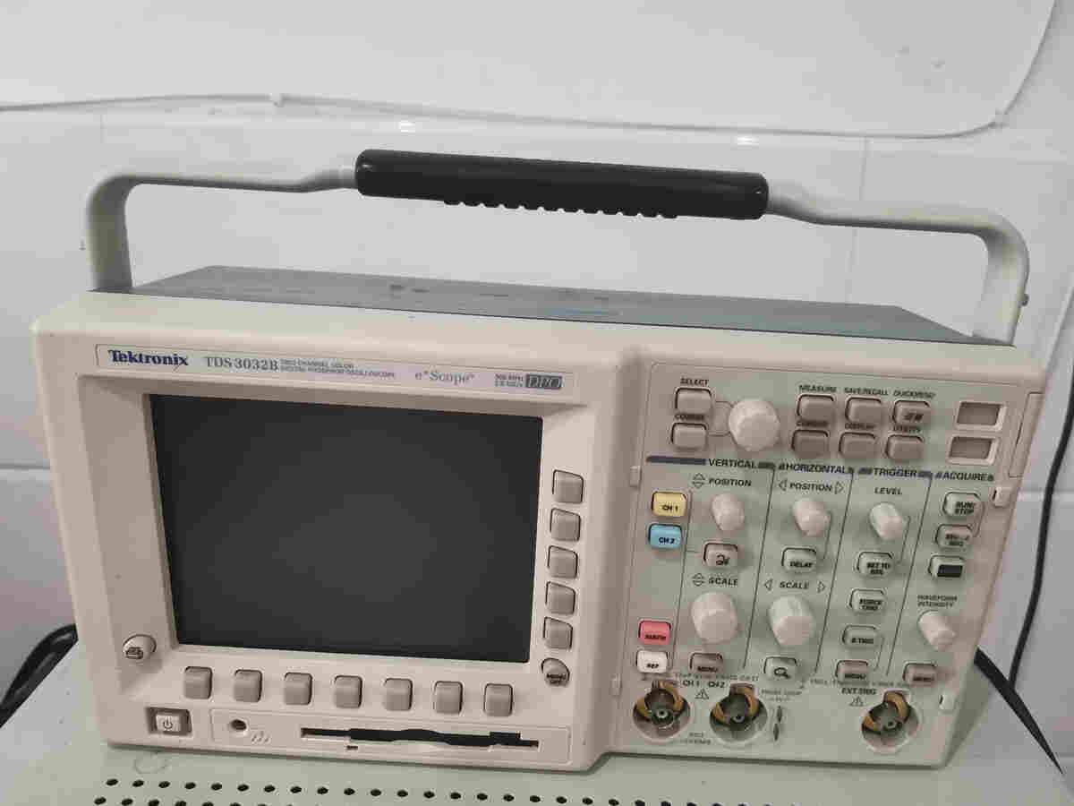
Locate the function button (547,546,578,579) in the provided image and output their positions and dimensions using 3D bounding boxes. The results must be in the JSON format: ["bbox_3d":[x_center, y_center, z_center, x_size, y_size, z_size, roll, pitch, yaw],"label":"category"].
[{"bbox_3d":[0.009,0.059,0.298,0.011,0.012,0.004,8,19,13],"label":"function button"}]

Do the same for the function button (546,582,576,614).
[{"bbox_3d":[0.009,0.073,0.303,0.011,0.012,0.004,8,19,13],"label":"function button"}]

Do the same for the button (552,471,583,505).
[{"bbox_3d":[0.011,0.030,0.294,0.011,0.011,0.004,3,18,0],"label":"button"}]

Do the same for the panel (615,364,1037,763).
[{"bbox_3d":[0.105,0.071,0.307,0.136,0.167,0.020,3,18,0],"label":"panel"}]

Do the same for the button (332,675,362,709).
[{"bbox_3d":[-0.076,0.116,0.324,0.011,0.012,0.004,3,18,0],"label":"button"}]

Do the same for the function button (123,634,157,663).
[{"bbox_3d":[-0.155,0.096,0.315,0.011,0.011,0.004,-1,18,-13],"label":"function button"}]

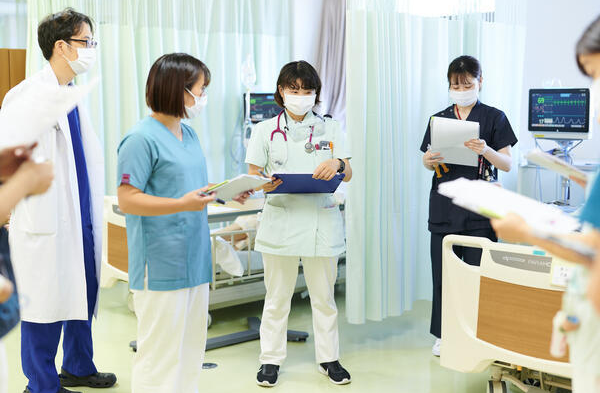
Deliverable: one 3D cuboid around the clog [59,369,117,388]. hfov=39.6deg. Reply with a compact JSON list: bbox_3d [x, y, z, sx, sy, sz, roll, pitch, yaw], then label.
[{"bbox_3d":[-1.040,0.863,4.068,0.283,0.098,0.108,1,6,11],"label":"clog"}]

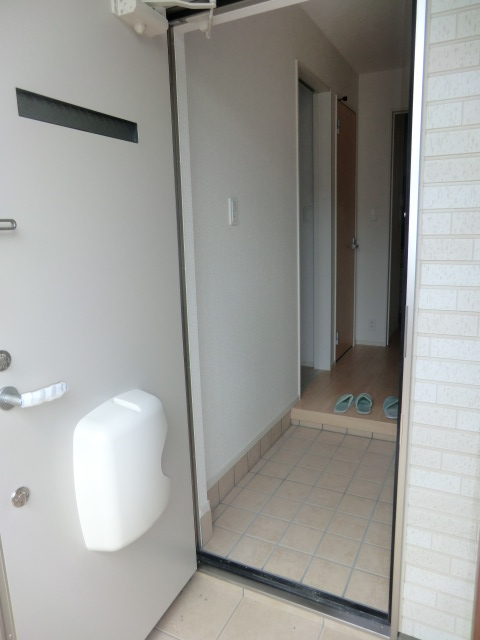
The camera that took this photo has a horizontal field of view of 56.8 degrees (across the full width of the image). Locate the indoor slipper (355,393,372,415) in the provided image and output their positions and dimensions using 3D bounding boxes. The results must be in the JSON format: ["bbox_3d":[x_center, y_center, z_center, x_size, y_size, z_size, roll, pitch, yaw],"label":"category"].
[{"bbox_3d":[0.784,0.514,2.803,0.097,0.063,0.265,1,11,19],"label":"indoor slipper"}]

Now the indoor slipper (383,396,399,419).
[{"bbox_3d":[0.933,0.524,2.715,0.097,0.063,0.265,2,11,21],"label":"indoor slipper"}]

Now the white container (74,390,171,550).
[{"bbox_3d":[-0.294,0.395,1.174,0.114,0.358,0.265,3,12,26],"label":"white container"}]

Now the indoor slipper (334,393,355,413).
[{"bbox_3d":[0.679,0.514,2.830,0.097,0.063,0.265,4,12,29],"label":"indoor slipper"}]

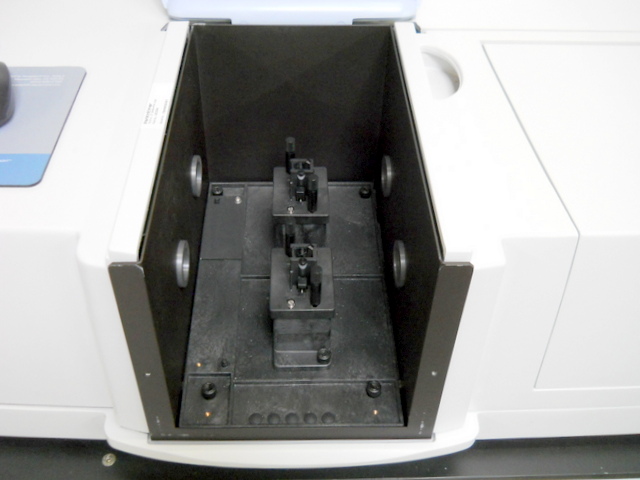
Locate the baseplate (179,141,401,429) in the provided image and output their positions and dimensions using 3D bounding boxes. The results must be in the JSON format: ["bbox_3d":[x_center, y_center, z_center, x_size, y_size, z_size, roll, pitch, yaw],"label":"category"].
[{"bbox_3d":[-0.026,0.011,0.651,0.190,0.110,0.312,0,45,-2],"label":"baseplate"}]

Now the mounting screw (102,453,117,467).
[{"bbox_3d":[-0.191,0.200,0.621,0.013,0.005,0.013,0,45,-2],"label":"mounting screw"}]

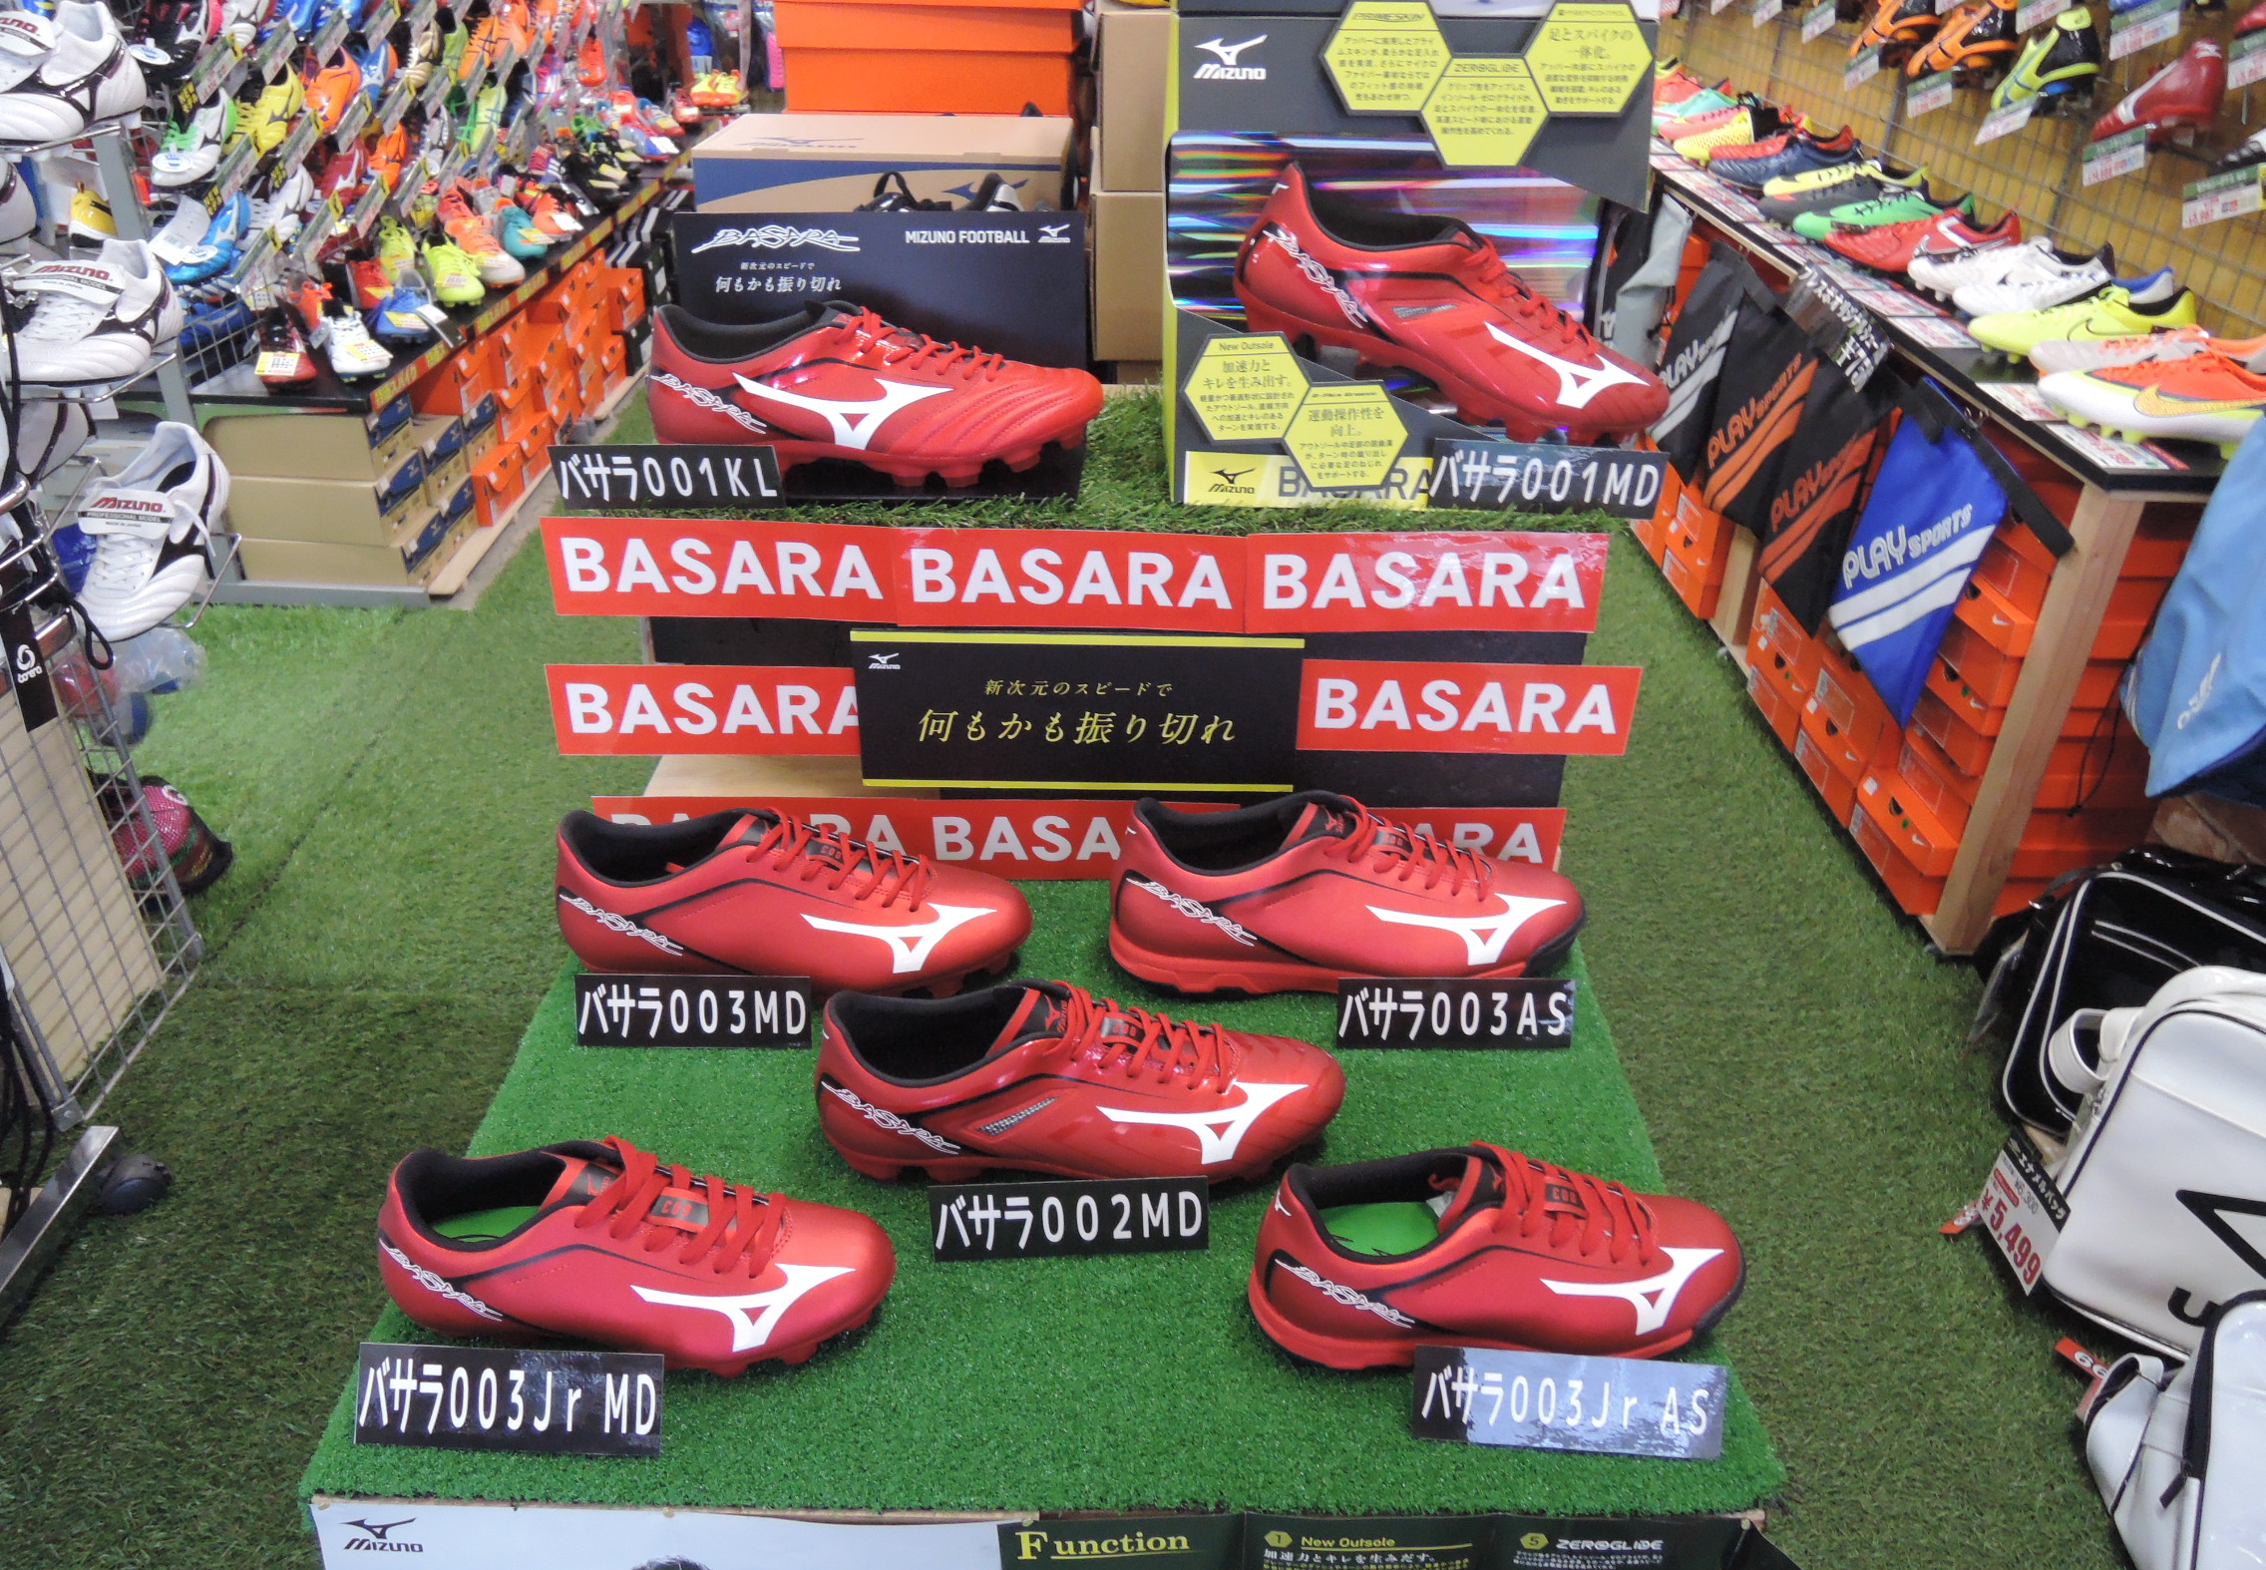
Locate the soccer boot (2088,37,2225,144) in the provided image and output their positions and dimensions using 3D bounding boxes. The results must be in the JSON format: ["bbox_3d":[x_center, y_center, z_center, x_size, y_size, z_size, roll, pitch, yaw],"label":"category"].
[{"bbox_3d":[1.520,-1.020,2.352,0.100,0.105,0.280,1,11,0],"label":"soccer boot"}]

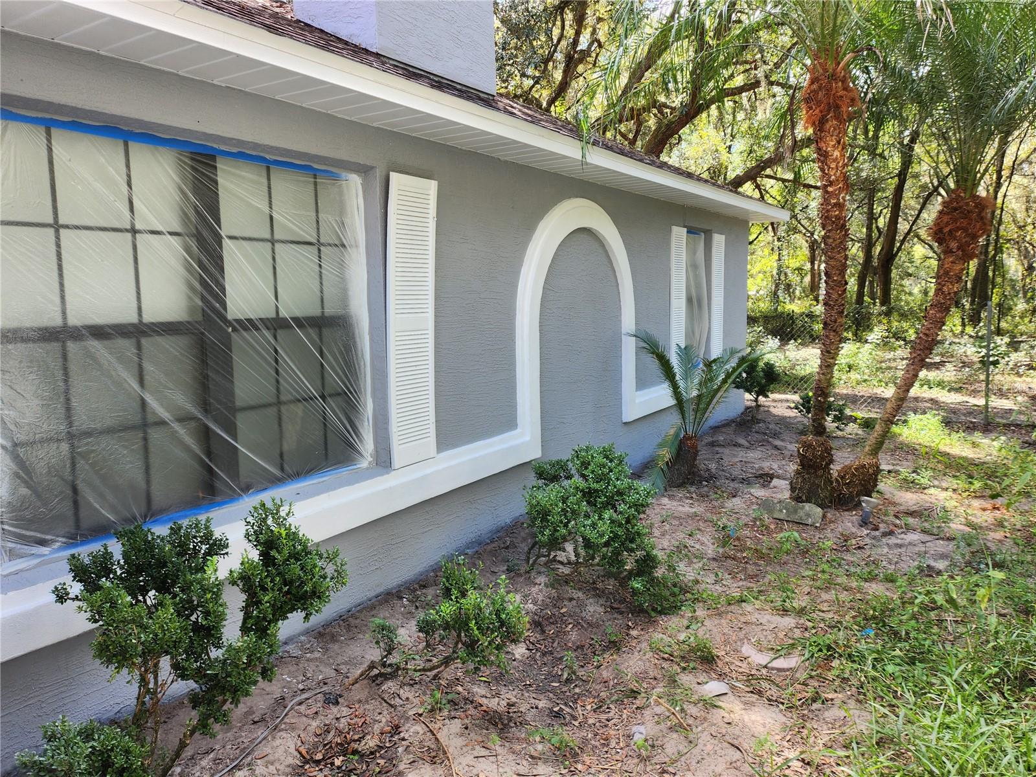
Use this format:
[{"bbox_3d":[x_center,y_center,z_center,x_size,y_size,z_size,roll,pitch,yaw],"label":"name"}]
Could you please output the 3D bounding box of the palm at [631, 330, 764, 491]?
[{"bbox_3d":[1.455,0.170,5.830,1.030,1.270,0.970,2,8,14],"label":"palm"}]

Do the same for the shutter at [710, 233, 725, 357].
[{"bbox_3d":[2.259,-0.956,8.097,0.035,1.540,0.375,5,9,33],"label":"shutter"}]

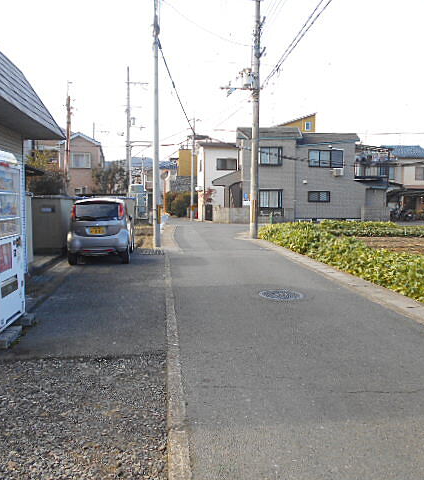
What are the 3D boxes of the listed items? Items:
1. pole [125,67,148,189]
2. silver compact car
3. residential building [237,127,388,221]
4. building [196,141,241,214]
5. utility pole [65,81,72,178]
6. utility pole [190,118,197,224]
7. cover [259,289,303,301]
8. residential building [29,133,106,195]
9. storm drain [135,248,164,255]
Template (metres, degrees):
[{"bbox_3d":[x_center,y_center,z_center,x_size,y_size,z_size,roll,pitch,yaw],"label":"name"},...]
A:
[{"bbox_3d":[-6.395,-8.133,40.473,2.000,12.400,0.500,0,5,-6],"label":"pole"},{"bbox_3d":[-2.832,-0.308,12.646,1.475,1.600,3.395,-1,4,-7],"label":"silver compact car"},{"bbox_3d":[7.592,-5.268,39.011,10.600,7.400,8.000,0,4,0],"label":"residential building"},{"bbox_3d":[0.542,-5.028,41.235,3.600,6.600,6.000,-1,4,-6],"label":"building"},{"bbox_3d":[-8.732,-5.216,29.139,0.450,8.500,0.420,0,5,-6],"label":"utility pole"},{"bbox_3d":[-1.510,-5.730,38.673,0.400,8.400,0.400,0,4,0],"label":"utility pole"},{"bbox_3d":[1.136,0.909,7.858,0.720,0.040,0.720,0,5,-6],"label":"cover"},{"bbox_3d":[-11.811,-5.200,40.020,5.300,6.600,6.500,0,5,-6],"label":"residential building"},{"bbox_3d":[-1.805,0.385,13.952,0.870,0.050,1.150,0,5,-6],"label":"storm drain"}]

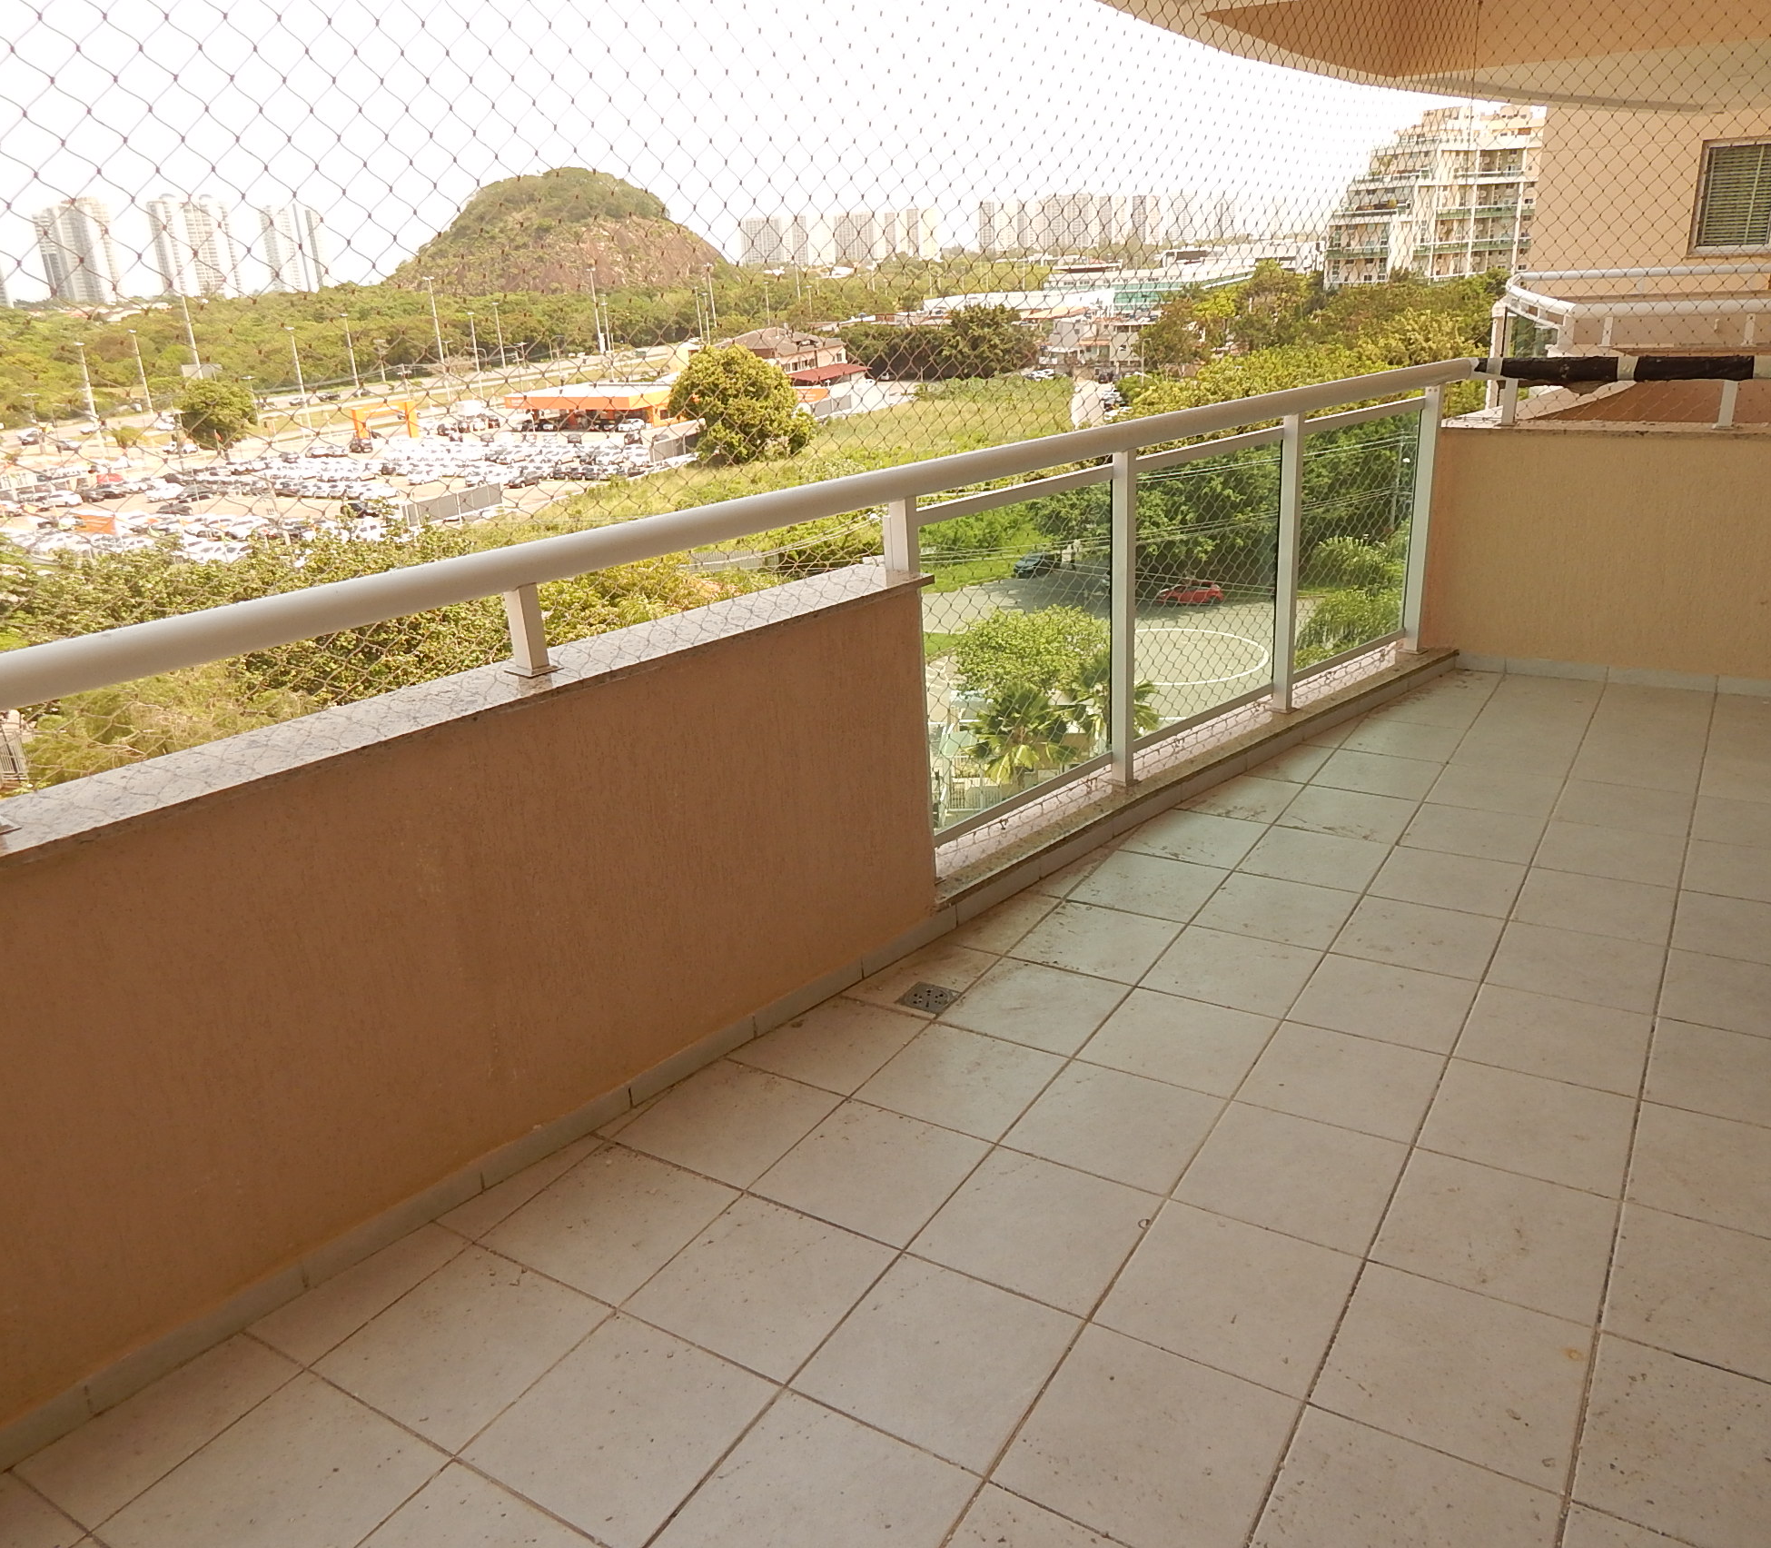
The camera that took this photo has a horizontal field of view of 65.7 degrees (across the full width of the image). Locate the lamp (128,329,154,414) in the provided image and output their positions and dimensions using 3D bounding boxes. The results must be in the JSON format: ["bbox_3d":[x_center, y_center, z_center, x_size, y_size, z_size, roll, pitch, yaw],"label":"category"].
[{"bbox_3d":[-135.495,-73.101,250.246,2.200,14.870,0.600,10,25,31],"label":"lamp"}]

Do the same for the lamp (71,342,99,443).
[{"bbox_3d":[-109.835,-51.450,189.495,2.200,15.100,0.600,10,25,31],"label":"lamp"}]

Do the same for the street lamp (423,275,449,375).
[{"bbox_3d":[-79.393,-77.240,244.523,2.800,21.300,0.600,10,25,31],"label":"street lamp"}]

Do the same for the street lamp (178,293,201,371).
[{"bbox_3d":[-102.587,-61.039,205.799,2.800,20.750,0.600,10,25,31],"label":"street lamp"}]

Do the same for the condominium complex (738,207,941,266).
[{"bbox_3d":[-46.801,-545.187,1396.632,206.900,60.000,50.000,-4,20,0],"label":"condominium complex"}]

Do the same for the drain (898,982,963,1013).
[{"bbox_3d":[0.093,0.496,3.011,0.108,0.010,0.102,9,24,31],"label":"drain"}]

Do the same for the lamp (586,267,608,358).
[{"bbox_3d":[-75.341,-121.554,360.513,2.800,21.360,0.600,10,25,31],"label":"lamp"}]

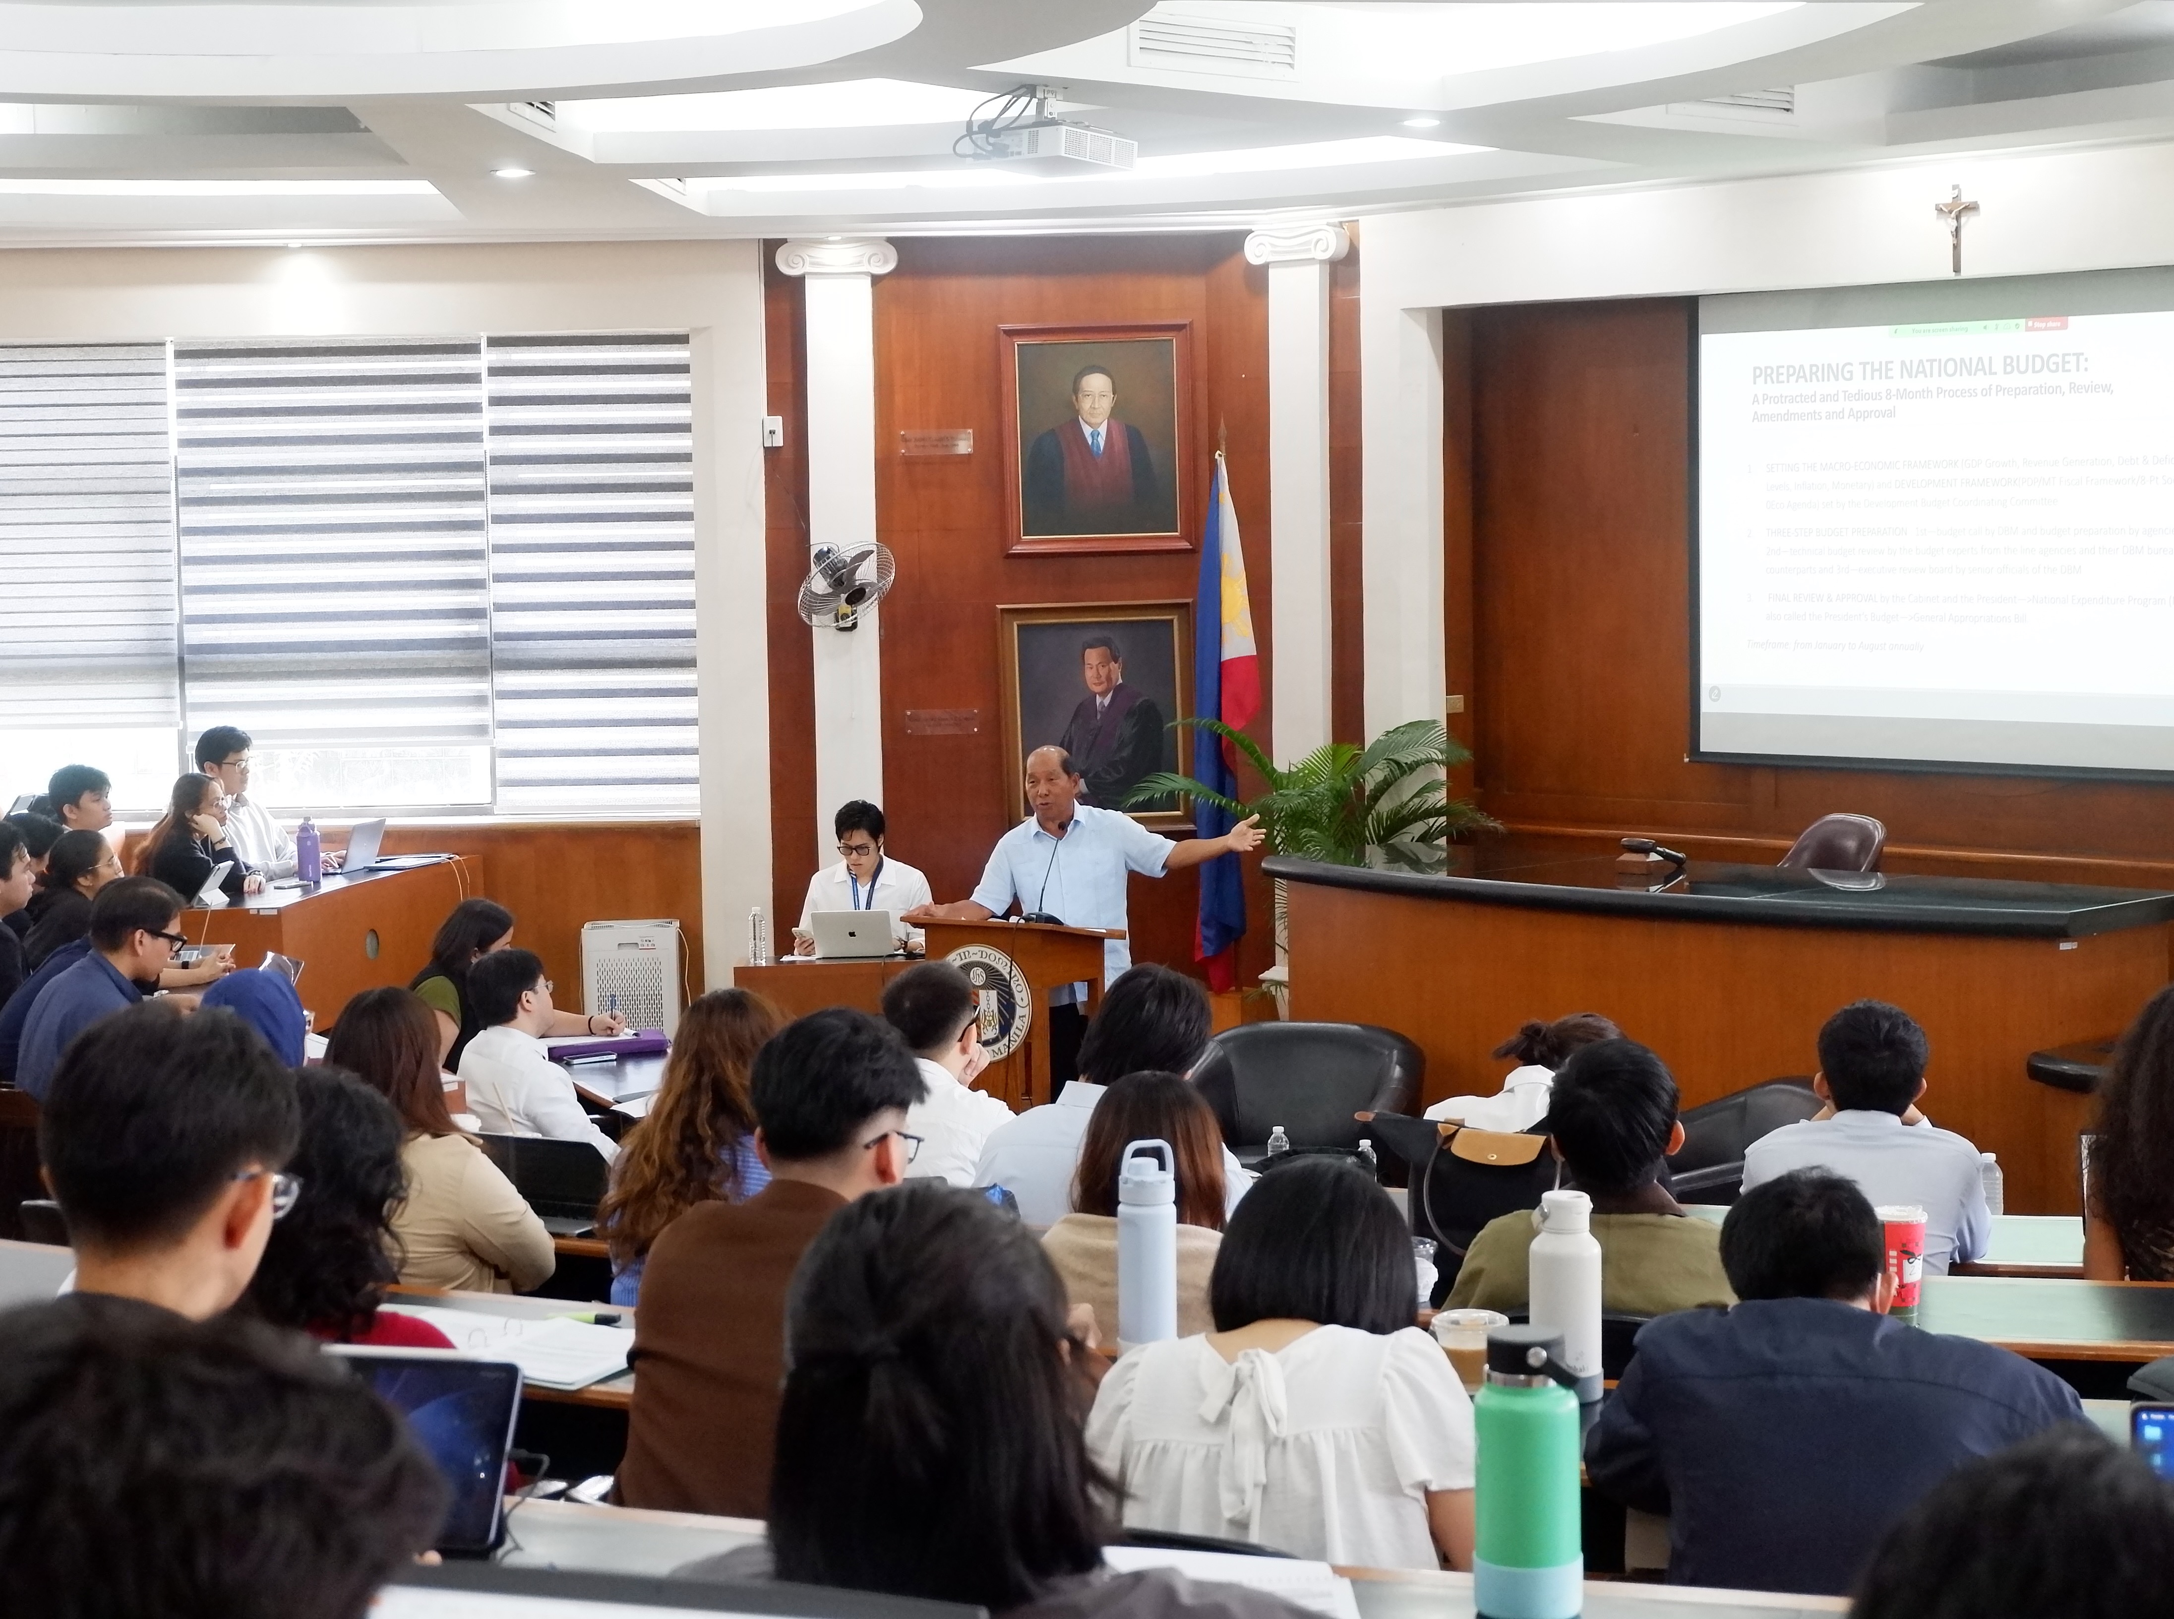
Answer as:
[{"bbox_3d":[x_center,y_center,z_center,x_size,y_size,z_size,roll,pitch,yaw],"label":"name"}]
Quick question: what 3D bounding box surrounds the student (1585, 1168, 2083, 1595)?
[{"bbox_3d":[0.790,0.938,3.788,0.560,1.100,0.760,0,5,9],"label":"student"}]

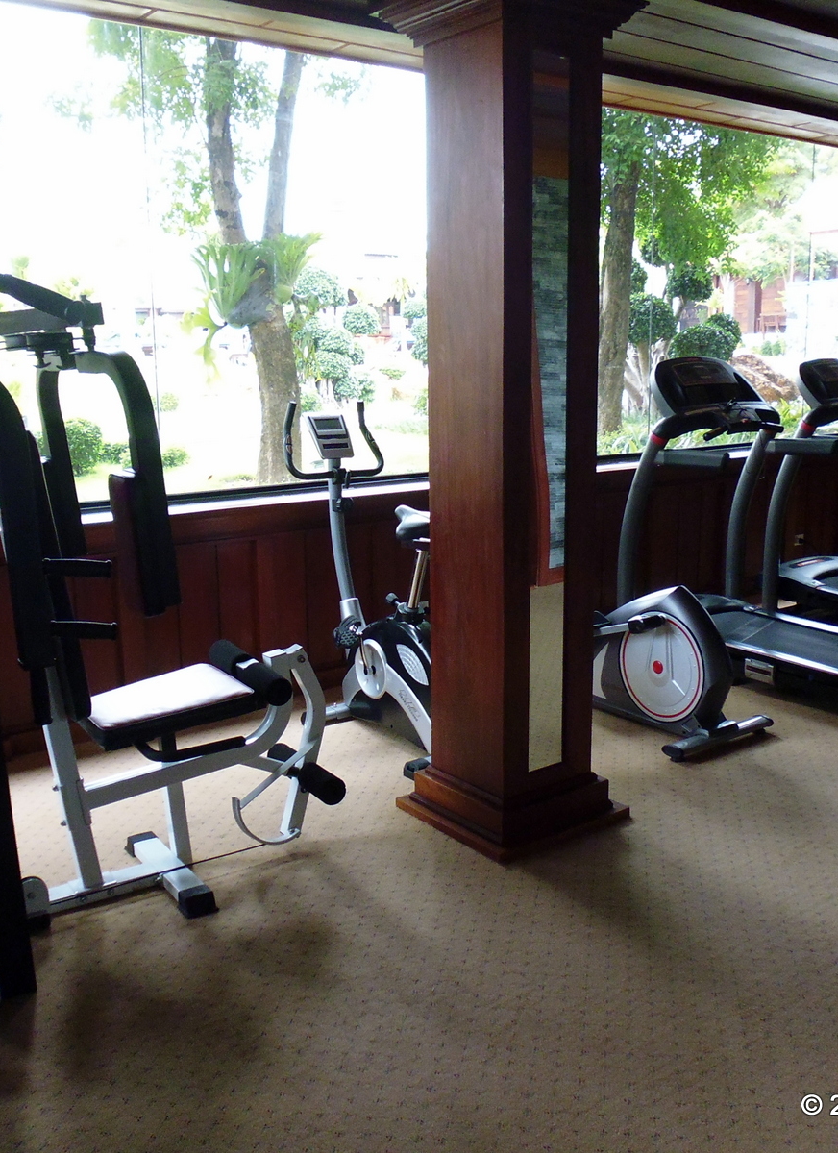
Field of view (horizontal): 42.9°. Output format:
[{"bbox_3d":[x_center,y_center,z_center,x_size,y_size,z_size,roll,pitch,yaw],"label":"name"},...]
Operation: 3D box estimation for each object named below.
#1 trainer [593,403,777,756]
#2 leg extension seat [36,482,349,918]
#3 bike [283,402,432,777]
[{"bbox_3d":[0.847,-0.174,4.649,0.626,1.550,1.475,-9,13,-35],"label":"trainer"},{"bbox_3d":[-0.712,0.322,3.115,0.954,1.207,0.551,-9,13,-35],"label":"leg extension seat"},{"bbox_3d":[-0.124,-0.016,4.370,0.499,1.378,0.998,-9,13,-35],"label":"bike"}]

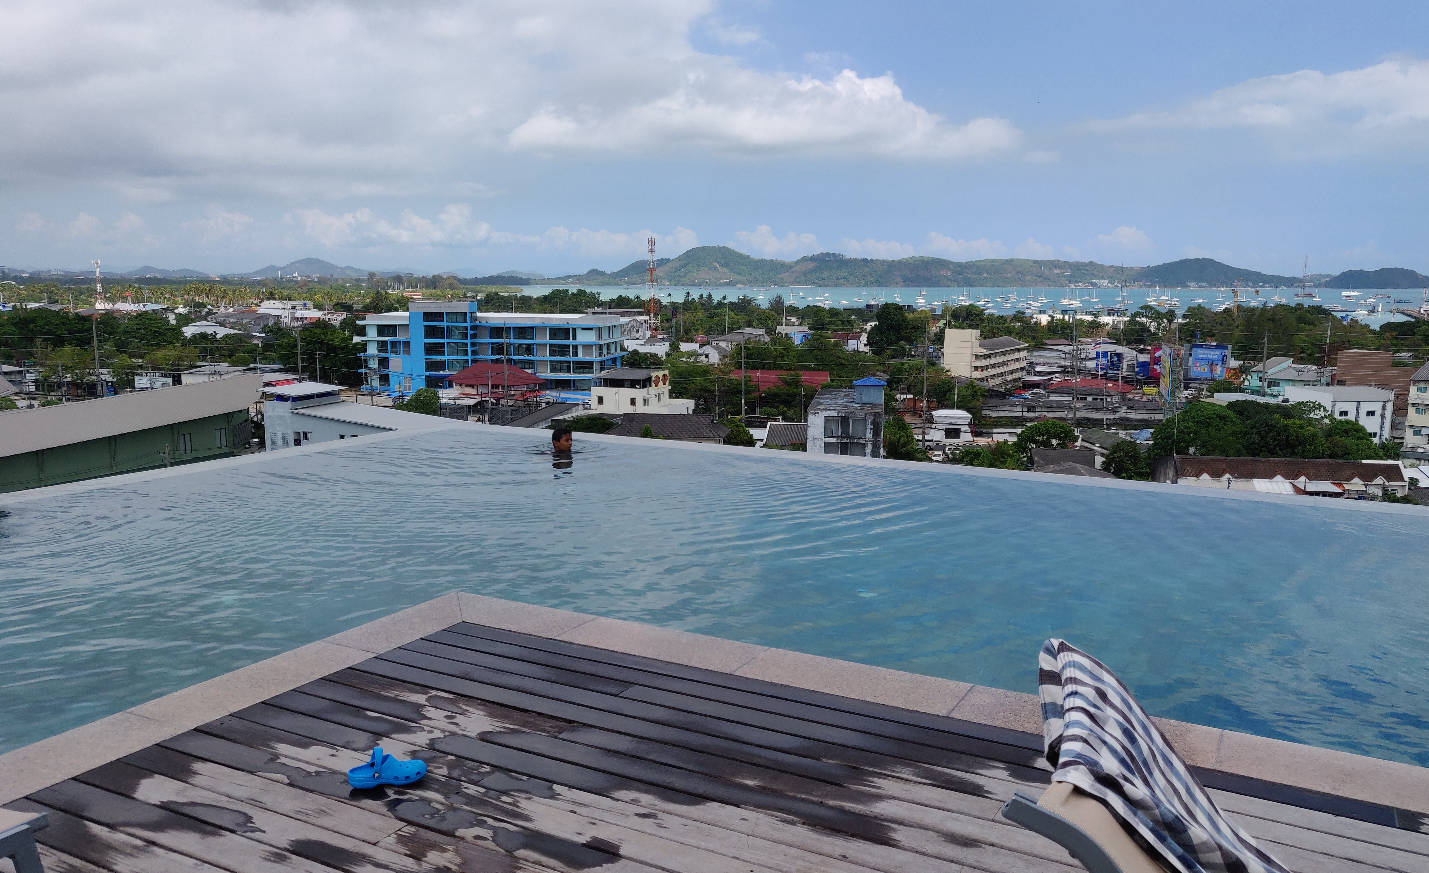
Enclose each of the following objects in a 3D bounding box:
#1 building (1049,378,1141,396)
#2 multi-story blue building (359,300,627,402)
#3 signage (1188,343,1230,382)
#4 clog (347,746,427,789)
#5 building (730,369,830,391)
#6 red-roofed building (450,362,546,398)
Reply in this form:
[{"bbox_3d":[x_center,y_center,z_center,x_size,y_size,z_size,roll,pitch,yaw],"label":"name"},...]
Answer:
[{"bbox_3d":[76.009,-8.836,208.504,15.400,5.000,11.300,4,10,27],"label":"building"},{"bbox_3d":[-50.179,-20.631,234.555,57.000,20.100,23.300,2,9,12],"label":"multi-story blue building"},{"bbox_3d":[109.607,-16.640,228.559,7.800,8.000,0.600,8,12,42],"label":"signage"},{"bbox_3d":[-0.964,0.975,3.042,0.222,0.102,0.089,-2,9,-11],"label":"clog"},{"bbox_3d":[13.110,-9.560,206.180,19.500,7.000,15.000,2,9,13],"label":"building"},{"bbox_3d":[-43.790,-10.340,207.284,18.000,8.100,10.800,8,11,41],"label":"red-roofed building"}]

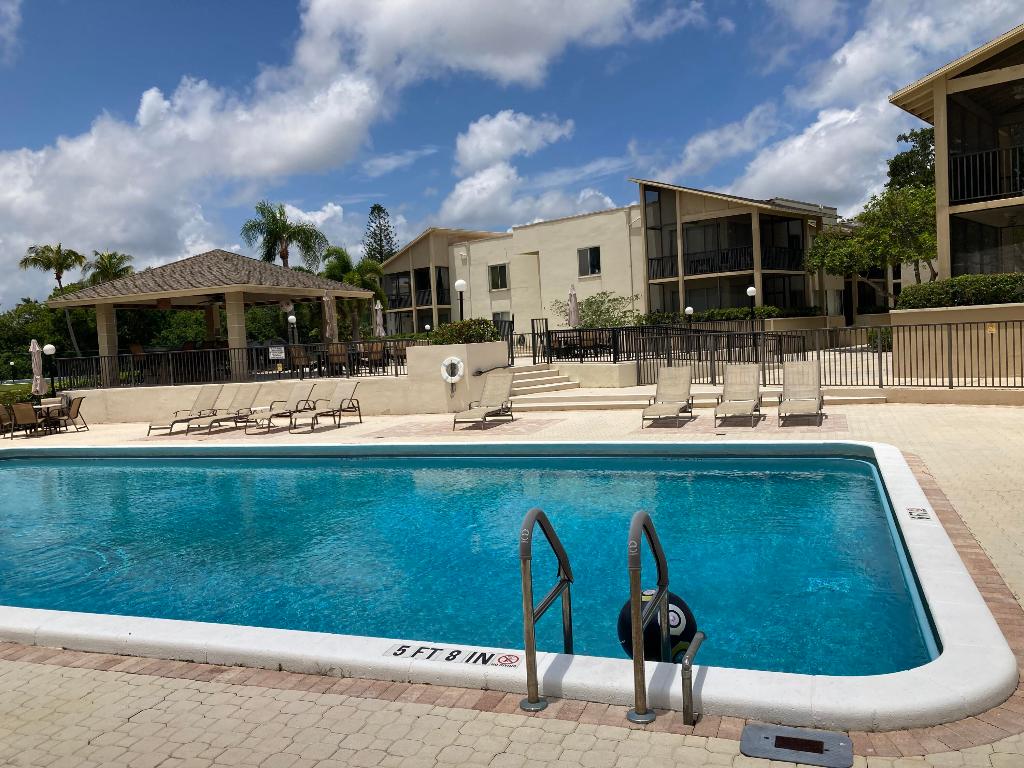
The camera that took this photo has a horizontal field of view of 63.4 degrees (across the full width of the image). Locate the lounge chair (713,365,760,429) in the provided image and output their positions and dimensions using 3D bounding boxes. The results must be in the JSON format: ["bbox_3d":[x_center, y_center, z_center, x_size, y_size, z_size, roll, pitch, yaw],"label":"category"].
[{"bbox_3d":[3.992,0.192,14.679,0.660,0.980,1.620,-2,3,20],"label":"lounge chair"}]

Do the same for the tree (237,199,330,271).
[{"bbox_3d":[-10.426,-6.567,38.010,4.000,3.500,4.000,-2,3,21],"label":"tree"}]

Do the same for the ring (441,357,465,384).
[{"bbox_3d":[-1.404,-0.324,19.608,0.620,0.620,0.100,-2,3,20],"label":"ring"}]

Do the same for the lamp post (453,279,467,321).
[{"bbox_3d":[-1.477,-1.789,24.441,0.350,2.608,0.350,-3,3,0],"label":"lamp post"}]

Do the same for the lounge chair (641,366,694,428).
[{"bbox_3d":[2.850,0.227,15.222,0.660,0.980,1.620,-2,3,21],"label":"lounge chair"}]

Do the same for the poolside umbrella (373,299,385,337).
[{"bbox_3d":[-4.516,-1.740,28.448,0.420,2.319,0.420,-3,3,0],"label":"poolside umbrella"}]

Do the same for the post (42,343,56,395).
[{"bbox_3d":[-13.574,-0.017,24.494,0.340,2.320,0.340,-5,4,-29],"label":"post"}]

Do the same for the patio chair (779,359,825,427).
[{"bbox_3d":[5.102,0.147,14.690,0.700,1.030,1.750,-2,3,21],"label":"patio chair"}]

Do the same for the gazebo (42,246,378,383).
[{"bbox_3d":[-9.042,-2.205,25.622,6.790,4.024,6.790,-2,3,21],"label":"gazebo"}]

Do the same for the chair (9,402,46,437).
[{"bbox_3d":[-11.640,0.865,20.011,0.580,0.840,0.660,-4,3,-5],"label":"chair"}]

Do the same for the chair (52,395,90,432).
[{"bbox_3d":[-11.041,0.750,20.637,0.670,0.870,0.580,-3,3,0],"label":"chair"}]

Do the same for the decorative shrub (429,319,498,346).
[{"bbox_3d":[-1.225,-1.316,21.861,1.850,0.780,1.600,-3,3,0],"label":"decorative shrub"}]

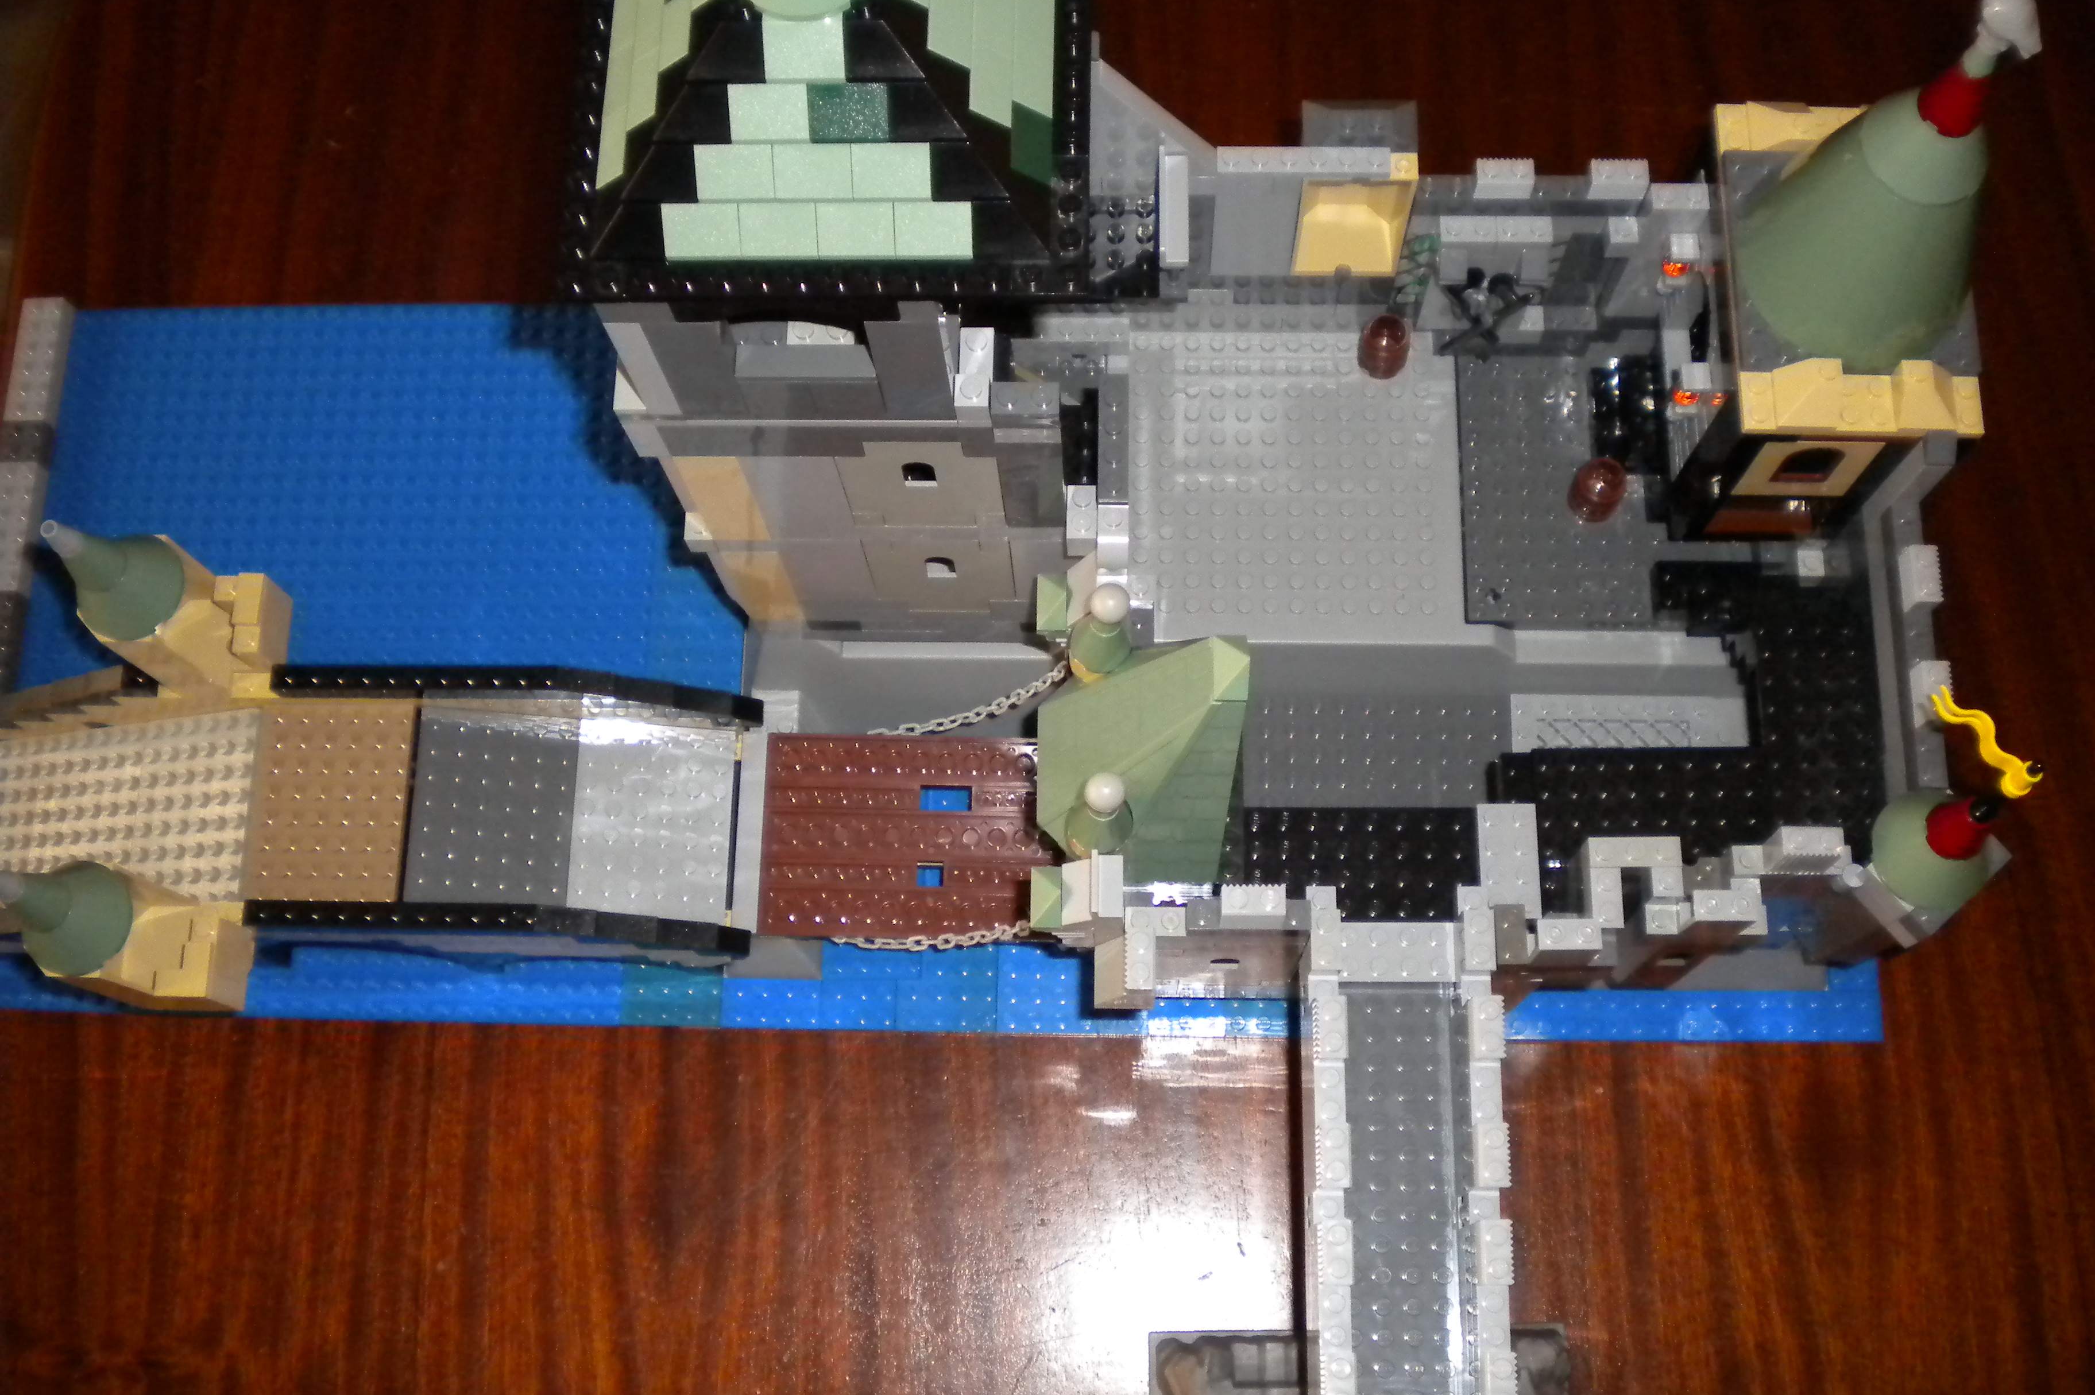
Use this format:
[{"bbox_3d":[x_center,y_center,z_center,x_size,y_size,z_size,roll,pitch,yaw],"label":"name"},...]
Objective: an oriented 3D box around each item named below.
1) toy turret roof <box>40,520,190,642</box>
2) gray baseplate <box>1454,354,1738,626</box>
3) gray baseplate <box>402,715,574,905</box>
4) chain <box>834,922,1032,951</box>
[{"bbox_3d":[-0.272,-0.039,0.604,0.032,0.050,0.032,0,75,3],"label":"toy turret roof"},{"bbox_3d":[0.175,-0.065,0.667,0.090,0.005,0.094,0,75,3],"label":"gray baseplate"},{"bbox_3d":[-0.171,0.038,0.654,0.048,0.005,0.063,5,75,-14],"label":"gray baseplate"},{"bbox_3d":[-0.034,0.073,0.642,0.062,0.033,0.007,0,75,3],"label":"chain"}]

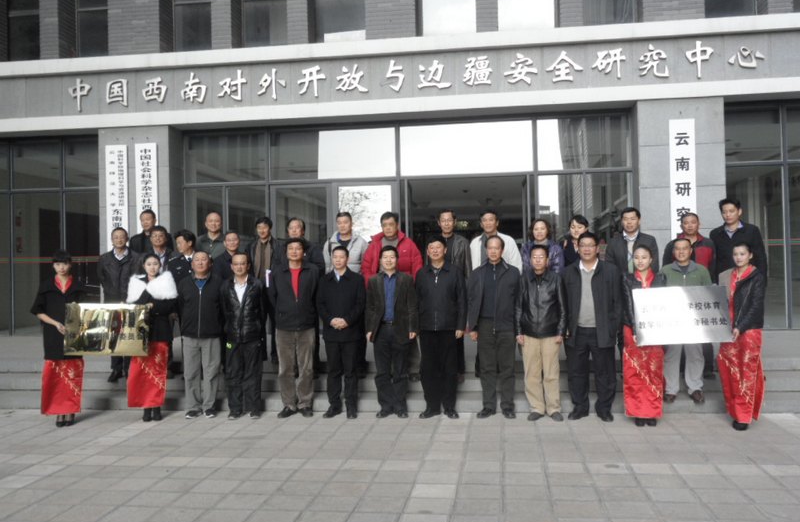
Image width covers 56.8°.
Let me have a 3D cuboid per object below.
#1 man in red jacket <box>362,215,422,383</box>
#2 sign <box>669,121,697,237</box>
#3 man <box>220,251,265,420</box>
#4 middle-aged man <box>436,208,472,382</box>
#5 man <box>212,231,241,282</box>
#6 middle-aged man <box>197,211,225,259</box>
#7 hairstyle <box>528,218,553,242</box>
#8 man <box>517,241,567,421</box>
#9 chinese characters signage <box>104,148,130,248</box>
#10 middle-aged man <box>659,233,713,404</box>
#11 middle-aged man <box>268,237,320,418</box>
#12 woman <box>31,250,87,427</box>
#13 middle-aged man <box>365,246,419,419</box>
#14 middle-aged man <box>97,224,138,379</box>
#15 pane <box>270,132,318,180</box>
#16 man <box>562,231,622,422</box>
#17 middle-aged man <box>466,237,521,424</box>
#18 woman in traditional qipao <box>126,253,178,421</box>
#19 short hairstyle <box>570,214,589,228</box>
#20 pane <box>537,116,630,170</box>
[{"bbox_3d":[-0.082,0.370,8.023,0.620,1.814,0.380,-1,-1,8],"label":"man in red jacket"},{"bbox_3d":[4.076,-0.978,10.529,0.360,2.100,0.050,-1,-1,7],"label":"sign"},{"bbox_3d":[-1.587,0.737,7.451,0.463,1.655,0.340,-1,-1,-3],"label":"man"},{"bbox_3d":[0.547,0.339,8.025,0.500,1.820,0.300,-1,-1,5],"label":"middle-aged man"},{"bbox_3d":[-1.885,0.493,8.319,0.520,1.650,0.320,-1,-1,-4],"label":"man"},{"bbox_3d":[-2.258,0.296,8.976,0.500,1.782,0.300,-1,-1,-8],"label":"middle-aged man"},{"bbox_3d":[1.588,-0.347,8.343,0.230,0.276,0.240,-1,-1,9],"label":"hairstyle"},{"bbox_3d":[1.353,0.673,7.073,0.480,1.663,0.300,-1,-1,12],"label":"man"},{"bbox_3d":[-4.688,-0.722,12.260,0.398,2.388,0.050,-1,-1,8],"label":"chinese characters signage"},{"bbox_3d":[2.791,0.559,7.202,0.516,1.567,0.350,-2,-1,19],"label":"middle-aged man"},{"bbox_3d":[-1.070,0.665,7.499,0.490,1.795,0.300,-1,-1,-6],"label":"middle-aged man"},{"bbox_3d":[-3.296,0.740,7.158,0.510,1.682,0.330,-1,-1,-10],"label":"woman"},{"bbox_3d":[-0.084,0.688,7.313,0.534,1.683,0.340,-1,-1,3],"label":"middle-aged man"},{"bbox_3d":[-3.204,0.482,8.447,0.520,1.730,0.300,-1,-1,-4],"label":"middle-aged man"},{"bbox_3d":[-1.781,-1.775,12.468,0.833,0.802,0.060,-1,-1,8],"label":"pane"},{"bbox_3d":[1.837,0.604,7.057,0.554,1.762,0.360,-2,-1,17],"label":"man"},{"bbox_3d":[0.911,0.618,7.131,0.530,1.748,0.330,-1,-1,10],"label":"middle-aged man"},{"bbox_3d":[-2.505,0.759,7.500,0.507,1.651,0.360,-1,-1,1],"label":"woman in traditional qipao"},{"bbox_3d":[1.954,-0.415,8.073,0.200,0.190,0.220,-1,-1,8],"label":"short hairstyle"},{"bbox_3d":[2.931,-1.872,11.806,1.479,0.839,0.060,-1,-1,8],"label":"pane"}]

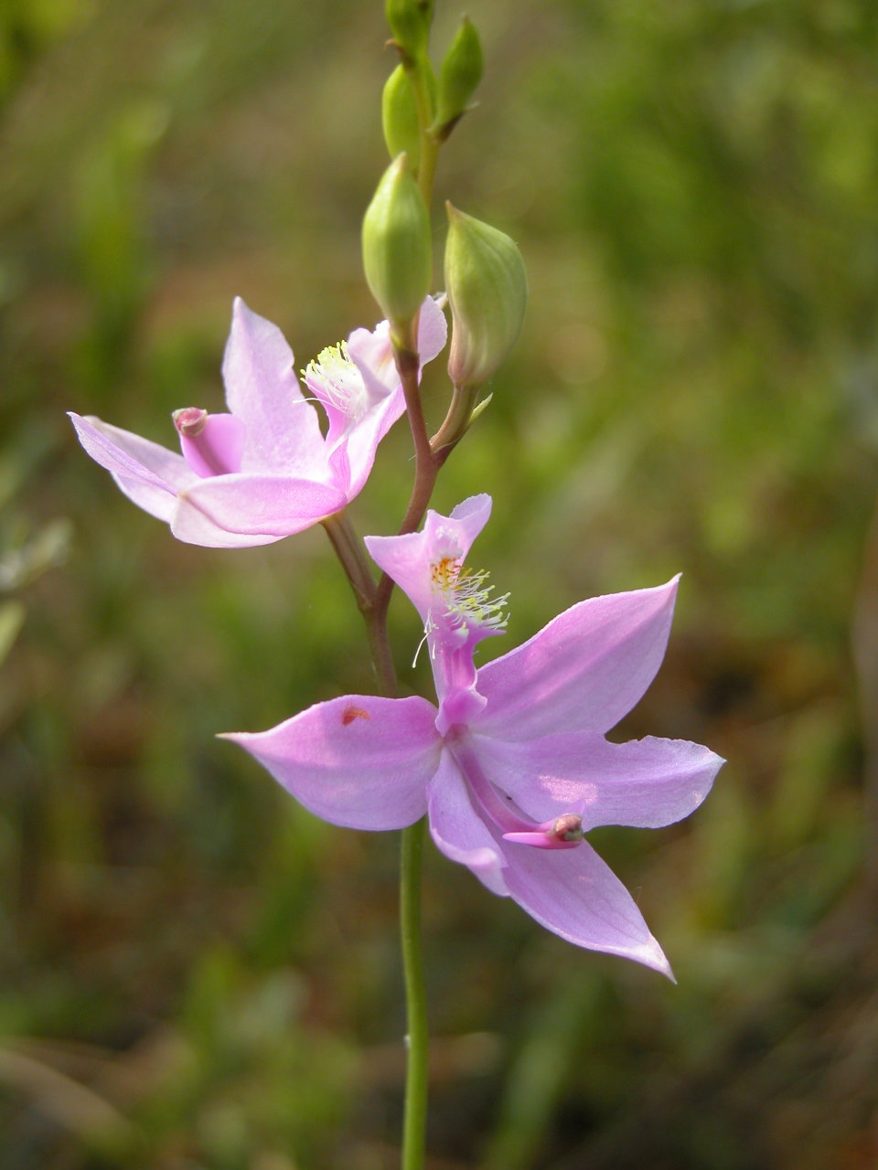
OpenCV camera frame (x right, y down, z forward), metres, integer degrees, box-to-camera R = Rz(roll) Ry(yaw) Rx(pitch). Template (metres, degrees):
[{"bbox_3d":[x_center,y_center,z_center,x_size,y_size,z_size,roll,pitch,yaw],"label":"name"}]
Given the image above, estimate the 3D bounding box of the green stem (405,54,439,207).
[{"bbox_3d":[-0.001,-0.036,0.271,0.002,0.012,0.002,-7,9,1],"label":"green stem"}]

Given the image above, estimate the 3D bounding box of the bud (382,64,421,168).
[{"bbox_3d":[-0.002,-0.038,0.274,0.004,0.009,0.004,-3,12,1],"label":"bud"}]

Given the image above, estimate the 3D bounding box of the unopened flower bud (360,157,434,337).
[{"bbox_3d":[-0.003,-0.027,0.267,0.005,0.014,0.005,-1,9,0],"label":"unopened flower bud"}]

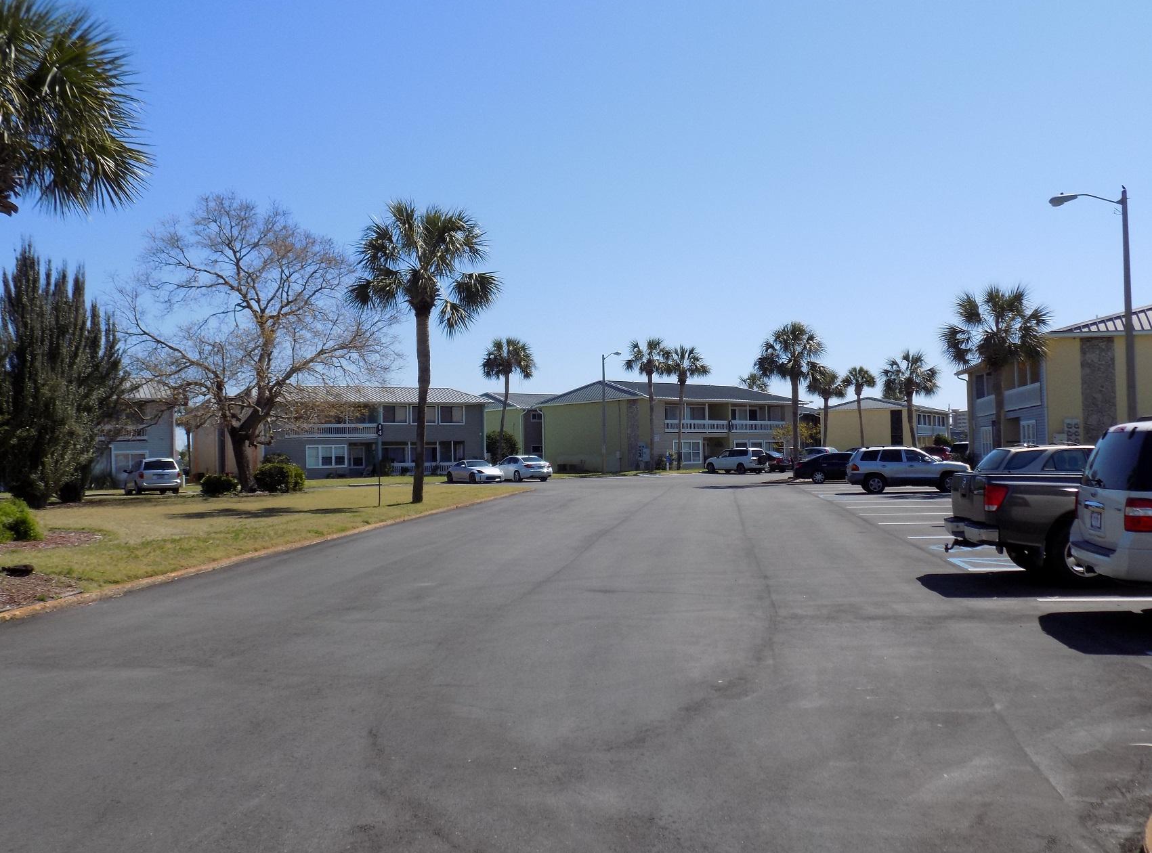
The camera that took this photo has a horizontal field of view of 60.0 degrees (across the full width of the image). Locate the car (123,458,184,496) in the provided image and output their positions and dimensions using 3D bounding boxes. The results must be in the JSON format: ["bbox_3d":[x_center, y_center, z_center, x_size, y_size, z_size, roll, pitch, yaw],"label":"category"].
[{"bbox_3d":[-21.018,2.473,49.525,1.980,1.750,4.980,0,-2,-31],"label":"car"}]

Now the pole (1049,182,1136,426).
[{"bbox_3d":[14.743,-2.300,28.503,2.250,8.850,0.400,-1,-1,11],"label":"pole"}]

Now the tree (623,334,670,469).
[{"bbox_3d":[5.103,-1.493,71.200,3.370,9.500,3.370,-1,-1,0],"label":"tree"}]

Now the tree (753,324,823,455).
[{"bbox_3d":[10.684,-1.360,49.900,3.380,8.000,3.380,-1,-1,0],"label":"tree"}]

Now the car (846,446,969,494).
[{"bbox_3d":[12.084,1.519,36.239,4.500,1.700,1.830,-1,-1,9],"label":"car"}]

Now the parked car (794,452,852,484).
[{"bbox_3d":[12.716,1.896,46.938,4.850,1.470,1.840,-1,-1,9],"label":"parked car"}]

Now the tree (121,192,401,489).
[{"bbox_3d":[-14.850,-4.052,47.000,13.100,14.200,12.500,-1,-1,0],"label":"tree"}]

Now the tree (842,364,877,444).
[{"bbox_3d":[24.126,-0.873,85.123,2.835,8.517,2.835,-2,-2,16],"label":"tree"}]

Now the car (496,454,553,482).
[{"bbox_3d":[-3.325,2.509,59.121,1.880,1.480,4.930,0,-2,-28],"label":"car"}]

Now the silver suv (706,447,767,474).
[{"bbox_3d":[10.682,2.297,66.200,1.780,1.730,4.660,0,-2,-35],"label":"silver suv"}]

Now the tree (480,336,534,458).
[{"bbox_3d":[-5.142,-1.508,74.649,3.895,10.275,3.895,-1,-2,-4],"label":"tree"}]

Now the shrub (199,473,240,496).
[{"bbox_3d":[-15.295,2.479,42.900,1.750,1.050,1.700,-1,-1,0],"label":"shrub"}]

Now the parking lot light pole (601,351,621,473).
[{"bbox_3d":[2.590,-1.044,70.852,0.400,8.750,2.200,0,-2,-37],"label":"parking lot light pole"}]

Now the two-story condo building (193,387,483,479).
[{"bbox_3d":[-19.579,0.286,81.912,19.200,7.500,16.400,0,-2,-37],"label":"two-story condo building"}]

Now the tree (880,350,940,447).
[{"bbox_3d":[22.751,-1.113,68.118,3.923,8.128,3.923,-2,-2,19],"label":"tree"}]

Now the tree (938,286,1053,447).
[{"bbox_3d":[15.443,-1.475,36.800,4.100,7.500,4.050,-1,-1,0],"label":"tree"}]

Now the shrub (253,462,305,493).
[{"bbox_3d":[-14.116,2.357,47.422,2.400,1.500,2.200,-1,-2,-16],"label":"shrub"}]

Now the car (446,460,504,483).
[{"bbox_3d":[-6.064,2.651,59.619,1.820,1.320,4.310,0,-2,-32],"label":"car"}]

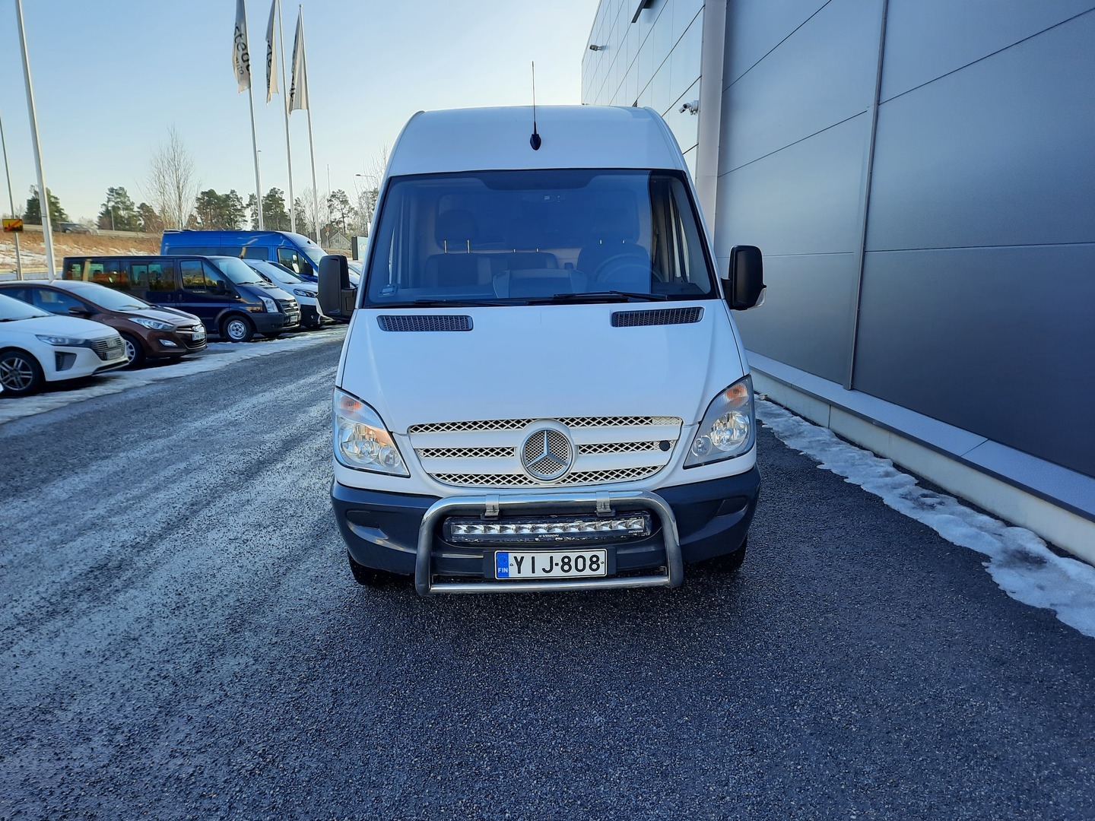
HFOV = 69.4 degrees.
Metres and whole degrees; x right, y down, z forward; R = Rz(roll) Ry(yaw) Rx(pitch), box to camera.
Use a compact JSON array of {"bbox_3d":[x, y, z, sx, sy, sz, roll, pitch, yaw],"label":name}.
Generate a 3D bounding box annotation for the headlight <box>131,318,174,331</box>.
[{"bbox_3d":[-6.938,-1.525,13.929,0.550,0.200,0.380,0,10,2],"label":"headlight"}]

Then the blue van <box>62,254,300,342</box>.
[{"bbox_3d":[-8.624,-2.717,18.978,4.920,2.000,2.000,0,10,2],"label":"blue van"}]

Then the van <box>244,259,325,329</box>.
[{"bbox_3d":[-8.651,-3.132,21.453,4.950,1.920,1.950,0,10,2],"label":"van"}]

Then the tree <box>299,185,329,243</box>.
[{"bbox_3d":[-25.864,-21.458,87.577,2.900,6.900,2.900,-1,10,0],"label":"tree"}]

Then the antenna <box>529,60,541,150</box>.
[{"bbox_3d":[-0.082,-1.809,4.713,0.060,0.530,0.080,-2,-8,-2],"label":"antenna"}]

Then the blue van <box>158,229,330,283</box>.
[{"bbox_3d":[-9.030,-4.244,25.153,5.800,2.780,2.020,0,10,2],"label":"blue van"}]

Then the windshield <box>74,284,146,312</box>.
[{"bbox_3d":[-7.923,-2.096,14.490,0.750,0.460,1.330,0,10,2],"label":"windshield"}]

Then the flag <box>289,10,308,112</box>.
[{"bbox_3d":[-9.752,-13.746,31.031,0.650,3.900,0.300,-1,10,0],"label":"flag"}]

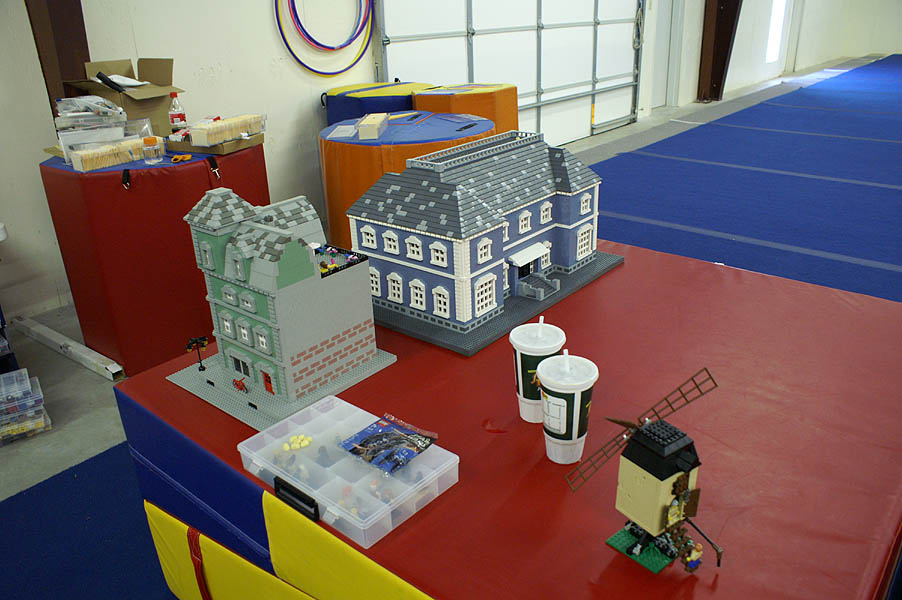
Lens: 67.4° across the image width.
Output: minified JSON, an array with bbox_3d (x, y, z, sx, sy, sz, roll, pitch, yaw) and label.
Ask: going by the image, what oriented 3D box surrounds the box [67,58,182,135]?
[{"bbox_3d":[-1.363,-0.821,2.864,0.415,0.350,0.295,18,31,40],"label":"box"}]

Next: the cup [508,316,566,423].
[{"bbox_3d":[0.171,0.135,1.330,0.108,0.212,0.108,0,24,7],"label":"cup"}]

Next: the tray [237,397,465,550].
[{"bbox_3d":[-0.188,0.294,1.210,0.344,0.053,0.231,17,30,38],"label":"tray"}]

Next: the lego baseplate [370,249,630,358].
[{"bbox_3d":[0.098,-0.058,2.008,0.512,0.019,0.768,17,30,38],"label":"lego baseplate"}]

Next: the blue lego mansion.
[{"bbox_3d":[0.090,-0.241,1.938,0.405,0.394,0.656,17,30,38],"label":"blue lego mansion"}]

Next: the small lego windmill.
[{"bbox_3d":[0.320,0.266,0.981,0.310,0.234,0.175,-17,27,-30],"label":"small lego windmill"}]

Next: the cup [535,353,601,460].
[{"bbox_3d":[0.208,0.187,1.205,0.107,0.212,0.107,1,24,10],"label":"cup"}]

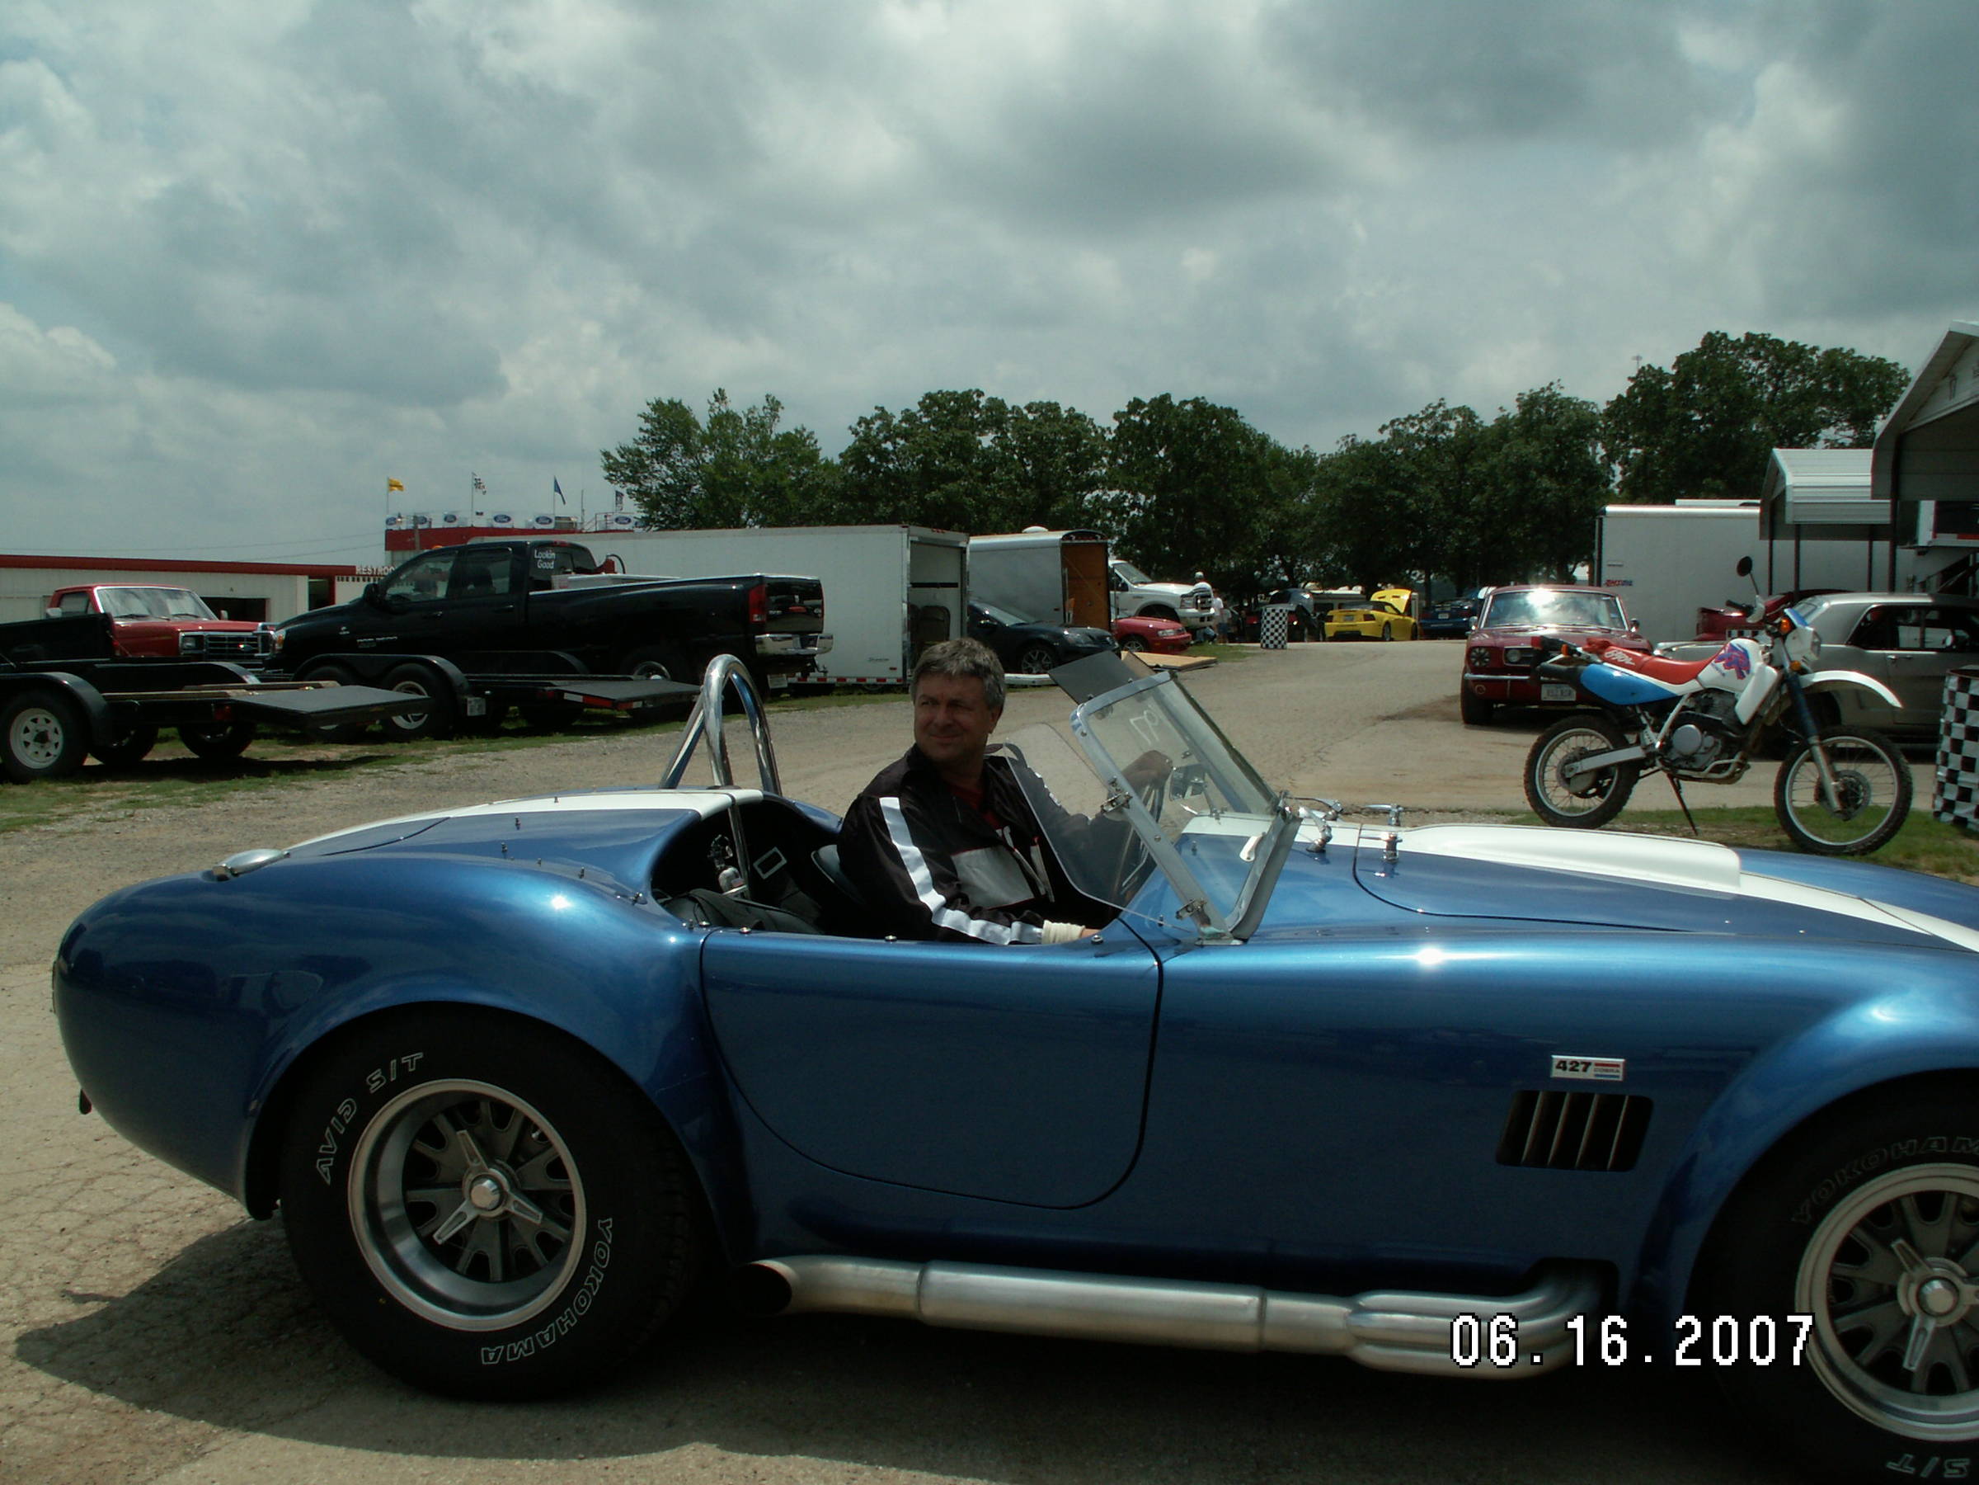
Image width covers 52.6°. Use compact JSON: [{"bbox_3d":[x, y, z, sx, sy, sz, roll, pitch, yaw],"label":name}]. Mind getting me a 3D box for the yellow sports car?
[{"bbox_3d":[12.643,-4.062,65.937,1.860,1.480,4.650,3,6,31],"label":"yellow sports car"}]

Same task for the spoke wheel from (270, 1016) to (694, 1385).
[{"bbox_3d":[-0.830,0.745,3.370,0.690,0.690,0.280,2,5,11],"label":"spoke wheel"}]

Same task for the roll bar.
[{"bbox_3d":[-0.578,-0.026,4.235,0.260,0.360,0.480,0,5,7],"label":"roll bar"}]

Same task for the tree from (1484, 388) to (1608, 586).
[{"bbox_3d":[21.170,-9.043,76.000,5.200,9.102,5.200,0,5,0],"label":"tree"}]

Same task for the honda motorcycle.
[{"bbox_3d":[3.940,-0.177,10.980,2.170,1.460,0.830,4,6,39],"label":"honda motorcycle"}]

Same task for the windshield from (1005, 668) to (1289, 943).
[{"bbox_3d":[0.326,0.070,3.936,0.500,0.420,1.250,0,5,7],"label":"windshield"}]

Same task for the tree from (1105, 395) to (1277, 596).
[{"bbox_3d":[7.563,-8.664,75.000,6.600,8.693,6.600,0,5,0],"label":"tree"}]

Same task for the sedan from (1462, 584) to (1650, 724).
[{"bbox_3d":[5.773,-0.985,20.382,1.750,1.300,4.600,1,5,15],"label":"sedan"}]

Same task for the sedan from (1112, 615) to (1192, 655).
[{"bbox_3d":[1.980,-2.506,41.600,4.400,1.340,1.700,3,5,22],"label":"sedan"}]

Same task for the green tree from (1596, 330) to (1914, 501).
[{"bbox_3d":[23.833,-7.896,62.000,9.500,9.700,9.000,1,4,0],"label":"green tree"}]

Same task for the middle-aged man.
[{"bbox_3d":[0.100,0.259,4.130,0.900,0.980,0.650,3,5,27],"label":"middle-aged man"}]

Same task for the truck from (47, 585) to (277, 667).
[{"bbox_3d":[-12.130,-1.310,27.870,5.150,1.780,1.980,3,5,30],"label":"truck"}]

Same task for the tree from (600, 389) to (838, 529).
[{"bbox_3d":[-8.408,-7.377,62.000,7.600,7.800,7.200,1,4,0],"label":"tree"}]

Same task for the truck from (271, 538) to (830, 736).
[{"bbox_3d":[-5.064,-1.240,22.492,6.300,1.950,2.300,-1,4,16],"label":"truck"}]

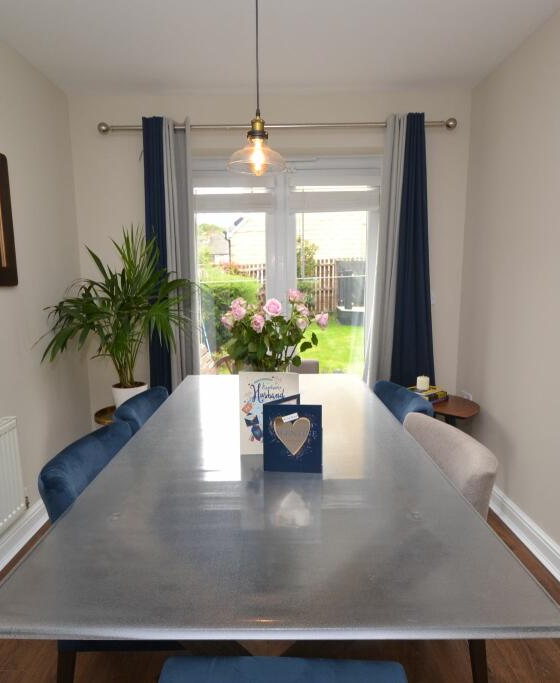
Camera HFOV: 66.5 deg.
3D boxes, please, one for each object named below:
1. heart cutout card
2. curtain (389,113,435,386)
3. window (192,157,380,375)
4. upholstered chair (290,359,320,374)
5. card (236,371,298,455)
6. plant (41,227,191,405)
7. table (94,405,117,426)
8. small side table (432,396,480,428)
[{"bbox_3d":[0.041,0.265,1.236,0.160,0.193,0.100,0,8,6],"label":"heart cutout card"},{"bbox_3d":[0.877,-0.251,2.720,0.350,2.260,0.140,-1,8,0],"label":"curtain"},{"bbox_3d":[0.011,-0.183,2.964,1.460,2.080,0.090,-1,8,0],"label":"window"},{"bbox_3d":[-0.011,0.560,2.364,0.500,0.820,0.570,-1,8,0],"label":"upholstered chair"},{"bbox_3d":[-0.035,0.219,1.324,0.180,0.260,0.060,-1,8,0],"label":"card"},{"bbox_3d":[-0.849,-0.096,2.383,0.730,1.060,0.680,-1,8,0],"label":"plant"},{"bbox_3d":[-0.866,0.690,2.506,0.400,0.540,0.400,-1,8,0],"label":"table"},{"bbox_3d":[0.929,0.655,2.507,0.460,0.570,0.460,-1,8,0],"label":"small side table"}]

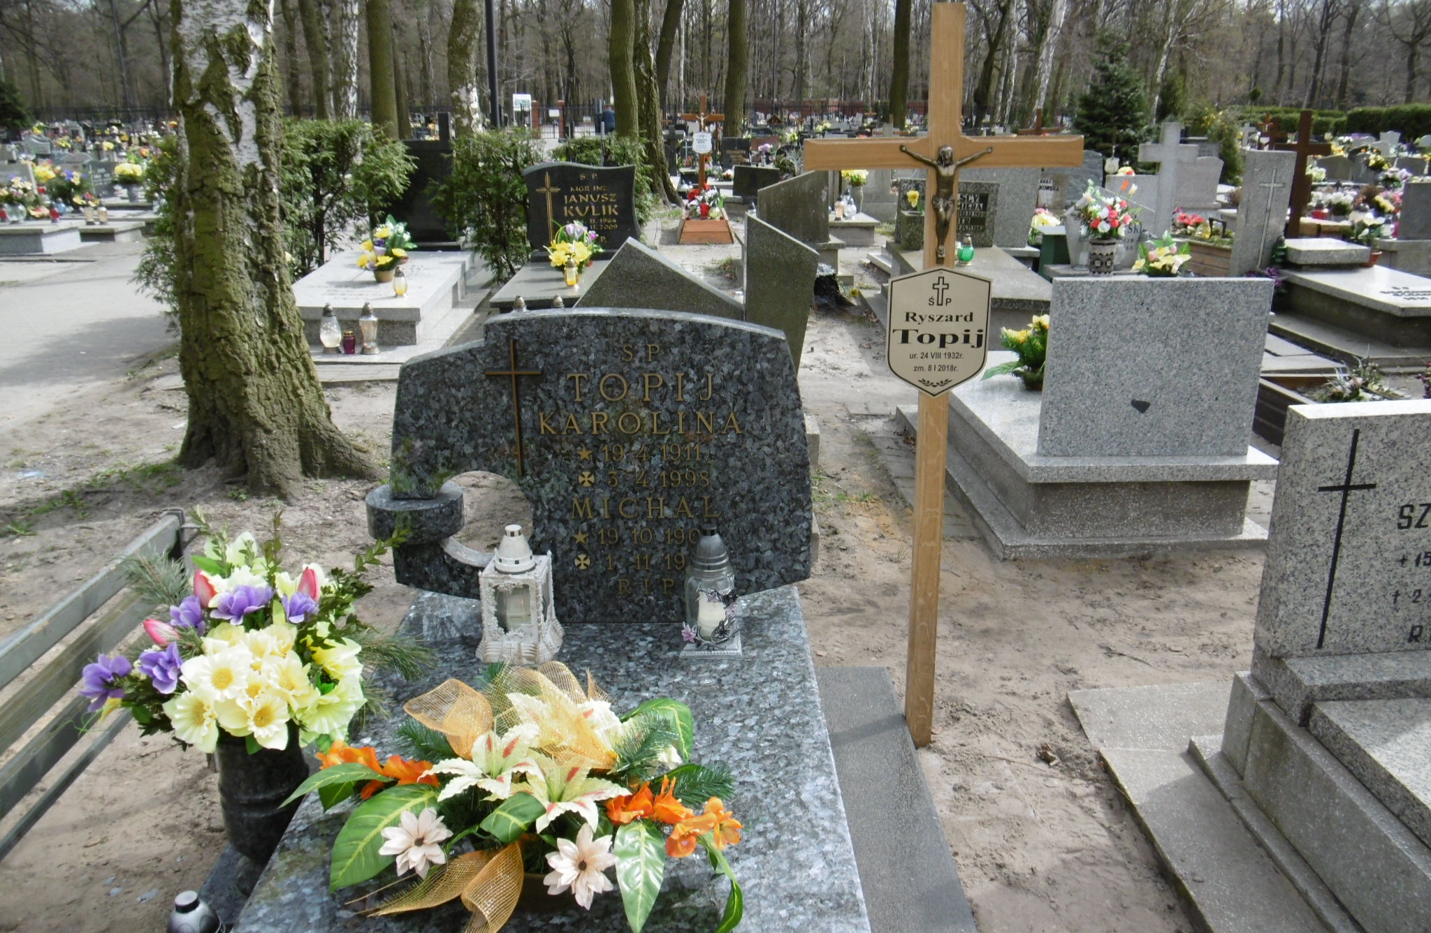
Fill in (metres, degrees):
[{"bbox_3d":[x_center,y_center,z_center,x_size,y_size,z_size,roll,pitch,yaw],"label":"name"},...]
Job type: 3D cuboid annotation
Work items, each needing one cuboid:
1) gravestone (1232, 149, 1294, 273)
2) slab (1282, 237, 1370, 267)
[{"bbox_3d":[4.194,-1.926,8.923,0.380,1.000,0.140,0,18,-1],"label":"gravestone"},{"bbox_3d":[4.529,-1.618,8.703,0.550,0.110,0.500,0,18,-1],"label":"slab"}]

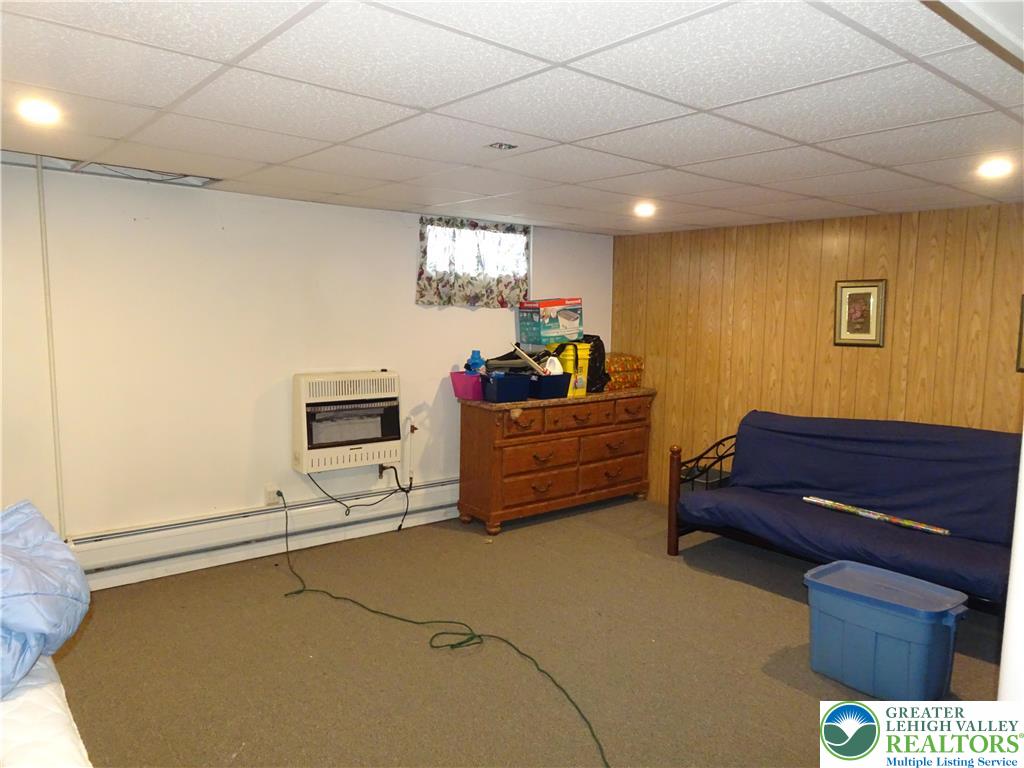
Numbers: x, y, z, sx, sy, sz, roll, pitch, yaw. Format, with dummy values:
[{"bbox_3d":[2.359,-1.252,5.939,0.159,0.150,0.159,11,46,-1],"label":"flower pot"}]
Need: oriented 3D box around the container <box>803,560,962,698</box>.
[{"bbox_3d":[1.555,1.055,2.983,0.375,0.427,0.570,-4,8,-43],"label":"container"}]

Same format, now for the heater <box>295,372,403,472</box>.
[{"bbox_3d":[-1.031,0.220,4.488,0.657,0.601,0.176,-4,8,-39],"label":"heater"}]

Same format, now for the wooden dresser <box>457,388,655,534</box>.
[{"bbox_3d":[0.363,0.520,5.383,1.610,0.912,0.465,-4,8,-39],"label":"wooden dresser"}]

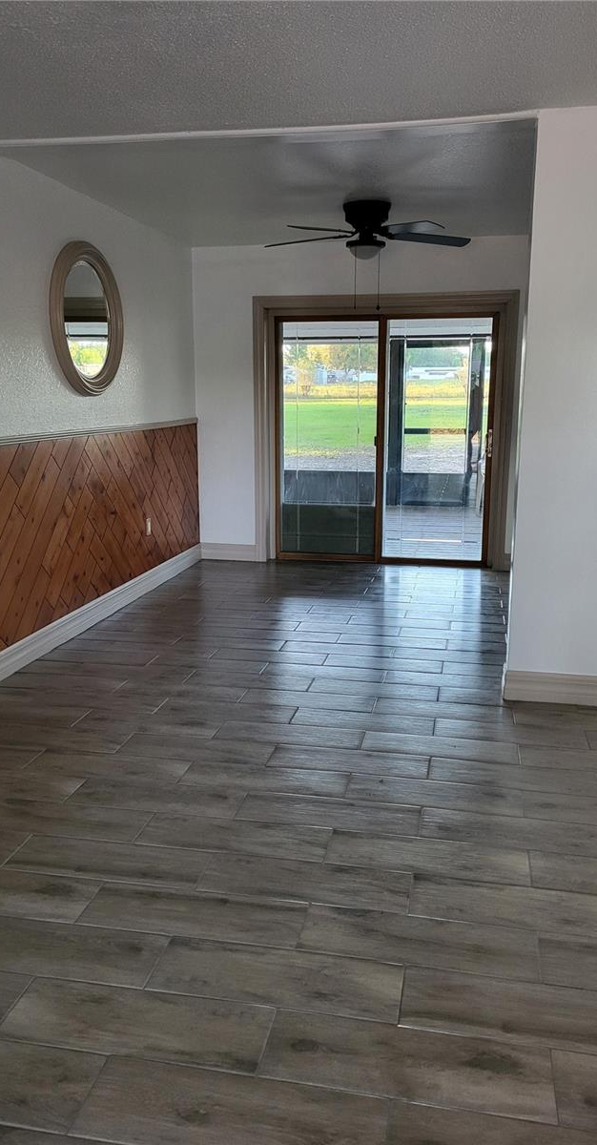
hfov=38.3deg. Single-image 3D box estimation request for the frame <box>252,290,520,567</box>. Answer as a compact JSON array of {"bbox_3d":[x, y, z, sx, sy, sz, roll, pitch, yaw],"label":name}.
[{"bbox_3d":[0.647,-1.078,6.722,2.002,2.095,0.140,3,12,11],"label":"frame"}]

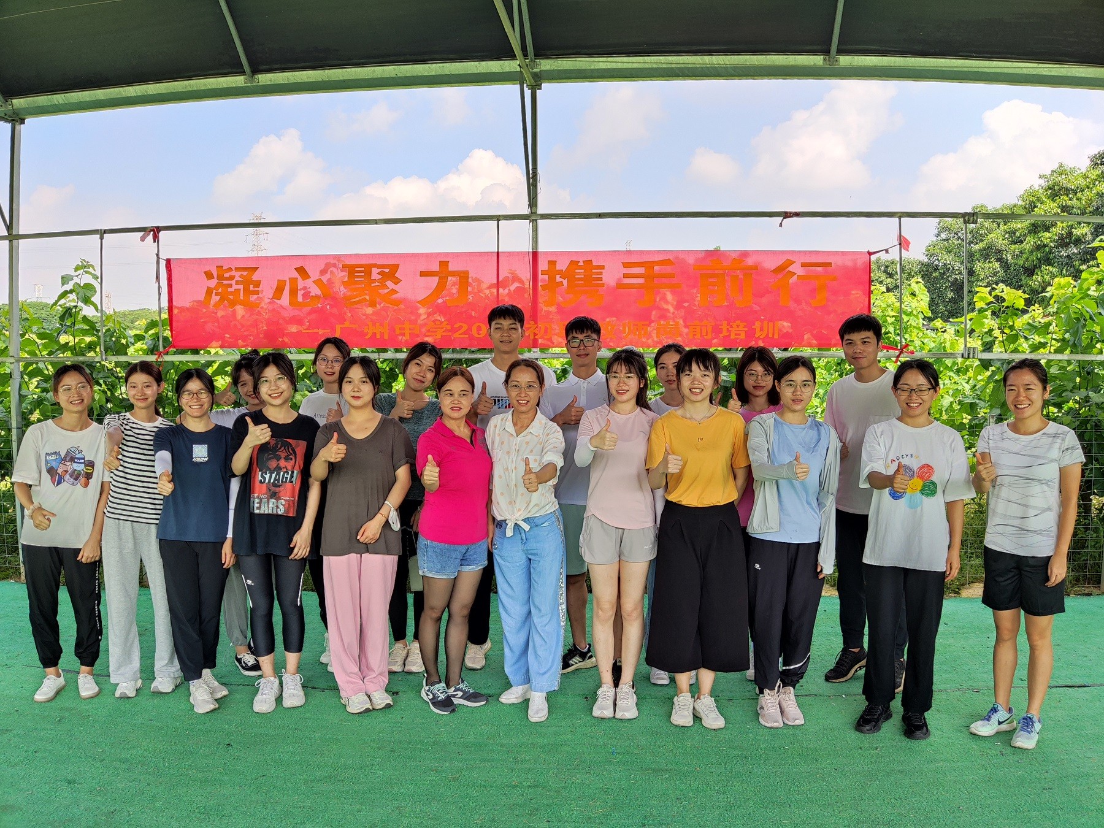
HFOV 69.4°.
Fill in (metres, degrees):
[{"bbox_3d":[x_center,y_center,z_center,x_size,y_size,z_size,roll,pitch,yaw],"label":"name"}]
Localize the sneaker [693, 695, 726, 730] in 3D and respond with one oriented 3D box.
[{"bbox_3d":[0.694,1.299,3.545,0.095,0.105,0.245,0,5,-5],"label":"sneaker"}]

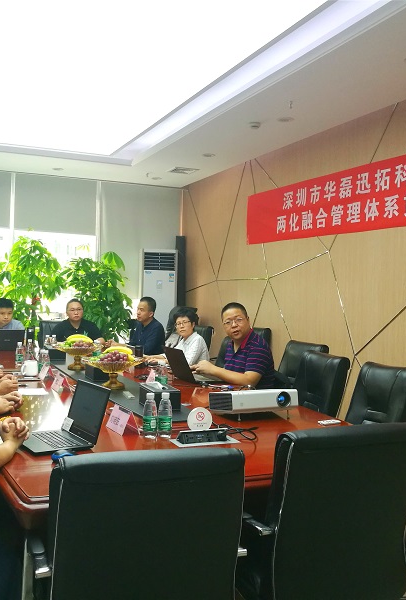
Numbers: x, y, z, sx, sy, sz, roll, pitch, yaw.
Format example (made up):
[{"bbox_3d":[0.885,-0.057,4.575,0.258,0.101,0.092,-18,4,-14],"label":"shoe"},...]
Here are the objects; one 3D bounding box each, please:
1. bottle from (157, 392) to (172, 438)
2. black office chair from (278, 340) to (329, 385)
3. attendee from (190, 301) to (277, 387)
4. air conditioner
[{"bbox_3d":[-0.179,0.531,2.928,0.065,0.220,0.065,1,1,0],"label":"bottle"},{"bbox_3d":[0.541,0.807,4.587,0.620,0.955,0.580,1,1,-32],"label":"black office chair"},{"bbox_3d":[0.180,0.692,4.400,0.780,1.330,0.520,0,1,-36],"label":"attendee"},{"bbox_3d":[-0.591,0.277,8.213,0.480,1.839,0.340,1,1,-12],"label":"air conditioner"}]

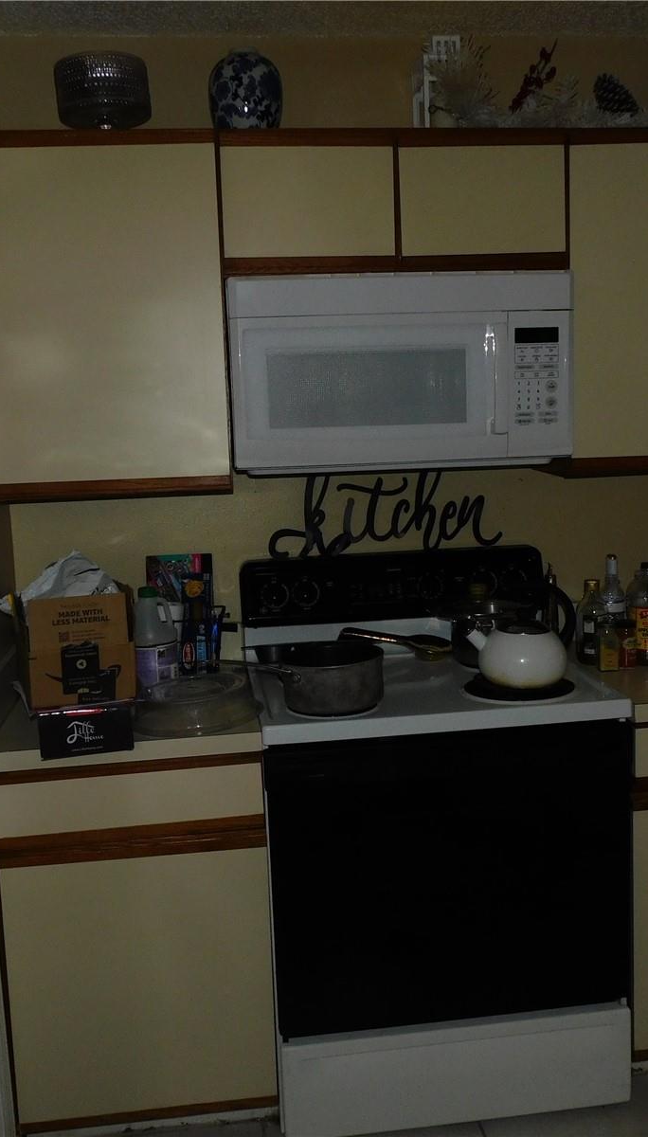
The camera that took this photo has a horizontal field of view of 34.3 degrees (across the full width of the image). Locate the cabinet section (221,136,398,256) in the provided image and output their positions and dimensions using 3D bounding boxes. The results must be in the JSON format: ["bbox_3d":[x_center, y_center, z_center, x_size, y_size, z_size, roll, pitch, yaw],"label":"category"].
[{"bbox_3d":[-0.050,-0.800,2.389,0.371,0.232,0.300,-3,8,-7],"label":"cabinet section"}]

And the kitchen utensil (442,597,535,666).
[{"bbox_3d":[0.408,0.153,2.571,0.212,0.148,0.205,-3,8,-7],"label":"kitchen utensil"}]

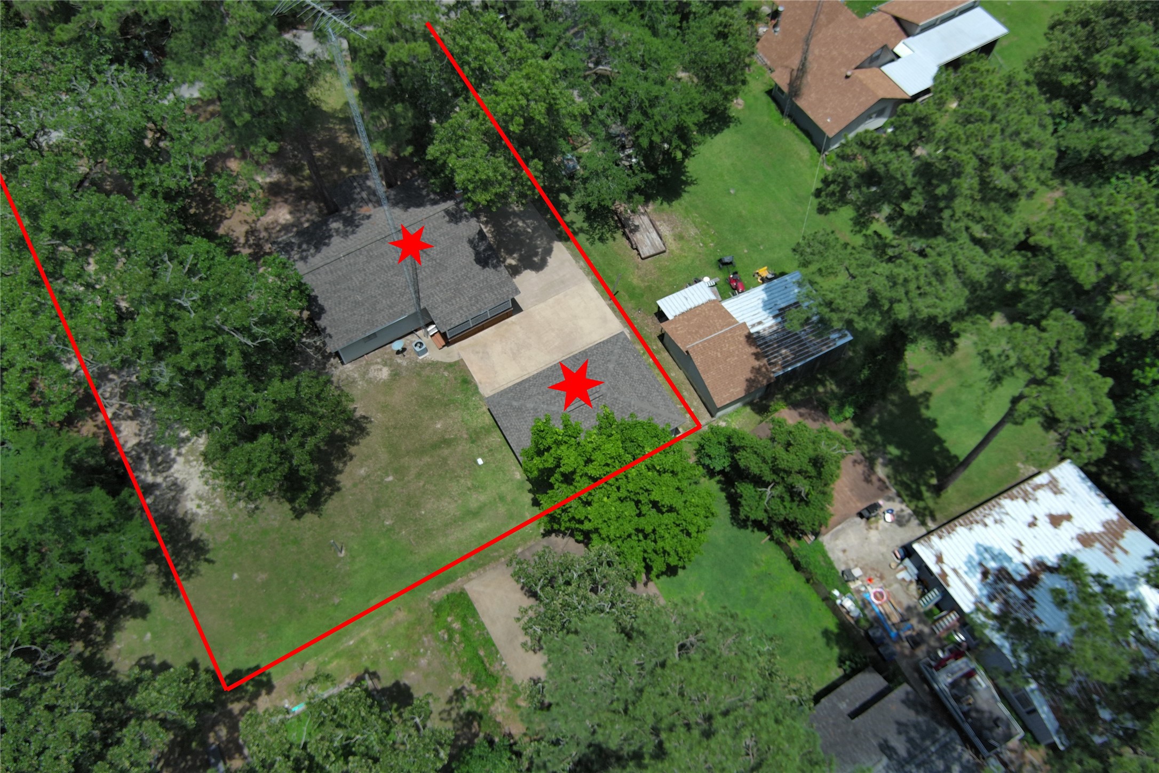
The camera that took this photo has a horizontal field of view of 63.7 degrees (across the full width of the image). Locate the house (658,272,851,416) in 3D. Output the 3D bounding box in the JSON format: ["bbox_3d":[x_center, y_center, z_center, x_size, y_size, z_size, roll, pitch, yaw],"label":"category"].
[{"bbox_3d":[11.019,-3.884,60.535,10.240,3.450,8.590,-25,66,-12],"label":"house"}]

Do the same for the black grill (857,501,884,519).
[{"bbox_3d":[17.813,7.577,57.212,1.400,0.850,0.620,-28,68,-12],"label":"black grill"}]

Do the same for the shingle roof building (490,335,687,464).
[{"bbox_3d":[0.310,1.595,57.523,9.840,4.000,7.250,-26,66,-12],"label":"shingle roof building"}]

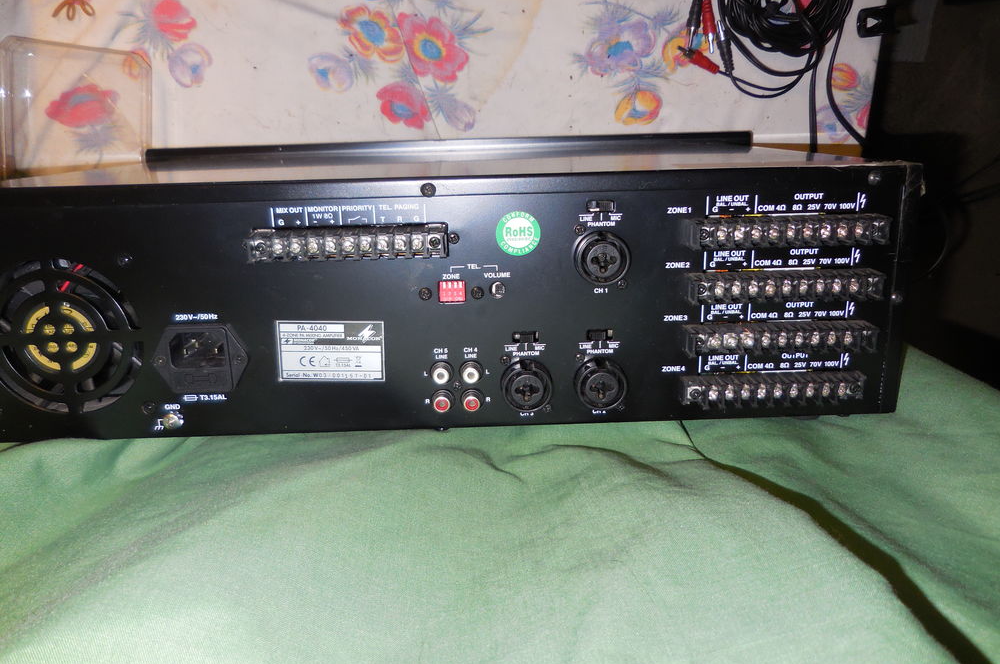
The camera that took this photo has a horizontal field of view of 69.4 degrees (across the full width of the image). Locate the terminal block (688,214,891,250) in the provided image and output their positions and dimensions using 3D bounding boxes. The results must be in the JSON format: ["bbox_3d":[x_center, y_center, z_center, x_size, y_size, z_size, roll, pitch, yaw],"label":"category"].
[{"bbox_3d":[0.129,-0.045,0.325,0.086,0.012,0.014,-2,15,-1],"label":"terminal block"}]

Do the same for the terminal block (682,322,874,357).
[{"bbox_3d":[0.130,0.004,0.338,0.086,0.012,0.014,-2,15,-1],"label":"terminal block"}]

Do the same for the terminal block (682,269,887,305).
[{"bbox_3d":[0.130,-0.021,0.331,0.086,0.012,0.014,-2,15,-1],"label":"terminal block"}]

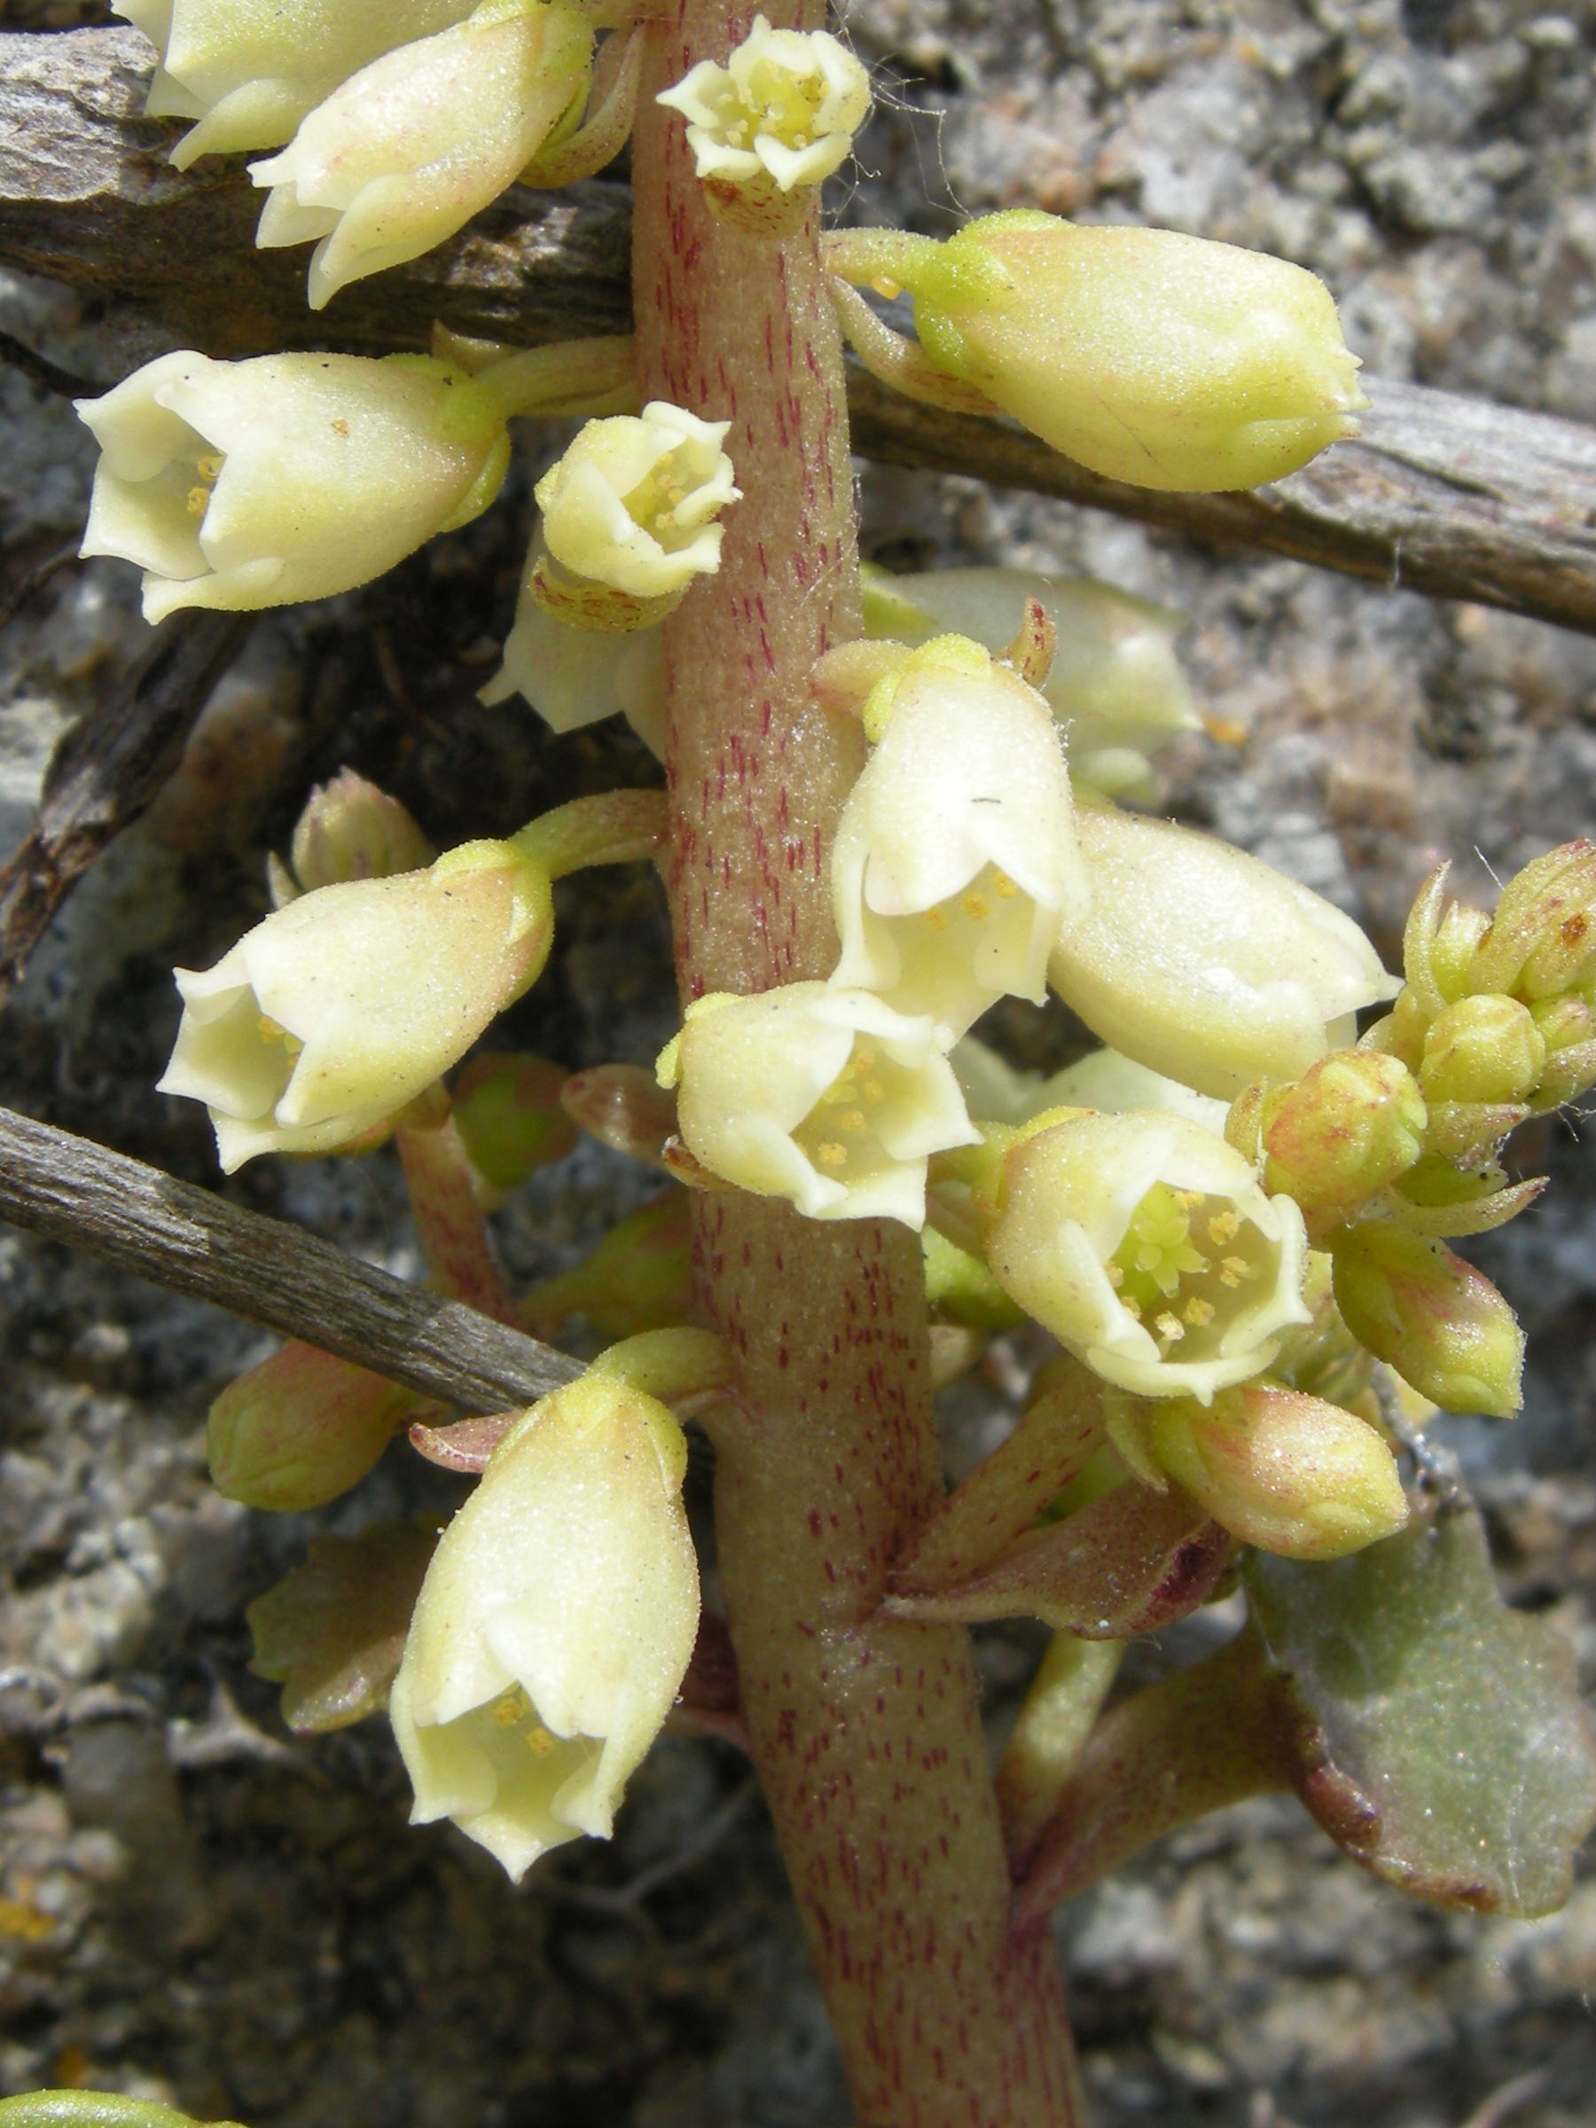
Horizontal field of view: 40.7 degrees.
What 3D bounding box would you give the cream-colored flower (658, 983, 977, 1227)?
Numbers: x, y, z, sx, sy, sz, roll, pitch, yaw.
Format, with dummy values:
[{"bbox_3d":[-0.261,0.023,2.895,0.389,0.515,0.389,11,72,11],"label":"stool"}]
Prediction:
[{"bbox_3d":[0.000,0.001,0.043,0.004,0.004,0.007,-15,17,-33],"label":"cream-colored flower"}]

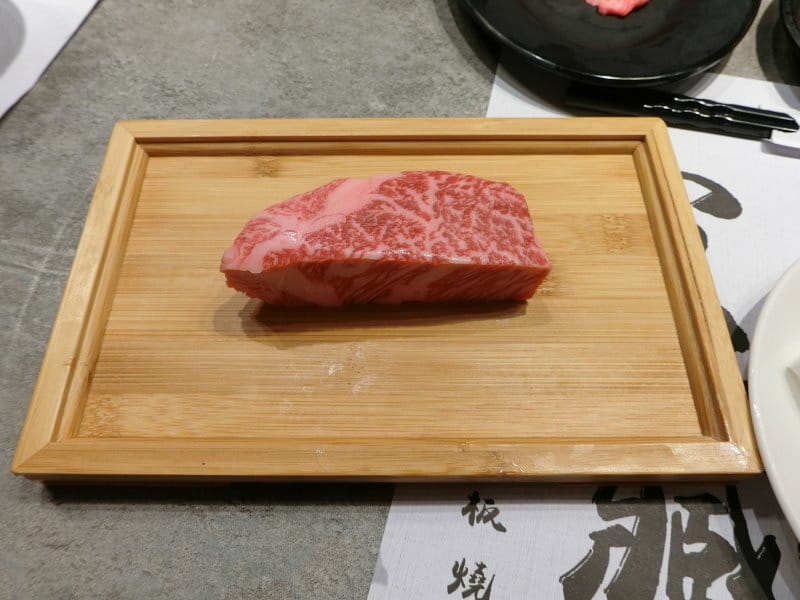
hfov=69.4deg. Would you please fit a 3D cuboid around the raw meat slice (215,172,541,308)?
[{"bbox_3d":[-0.006,-0.030,0.280,0.140,0.039,0.050,0,63,0],"label":"raw meat slice"}]

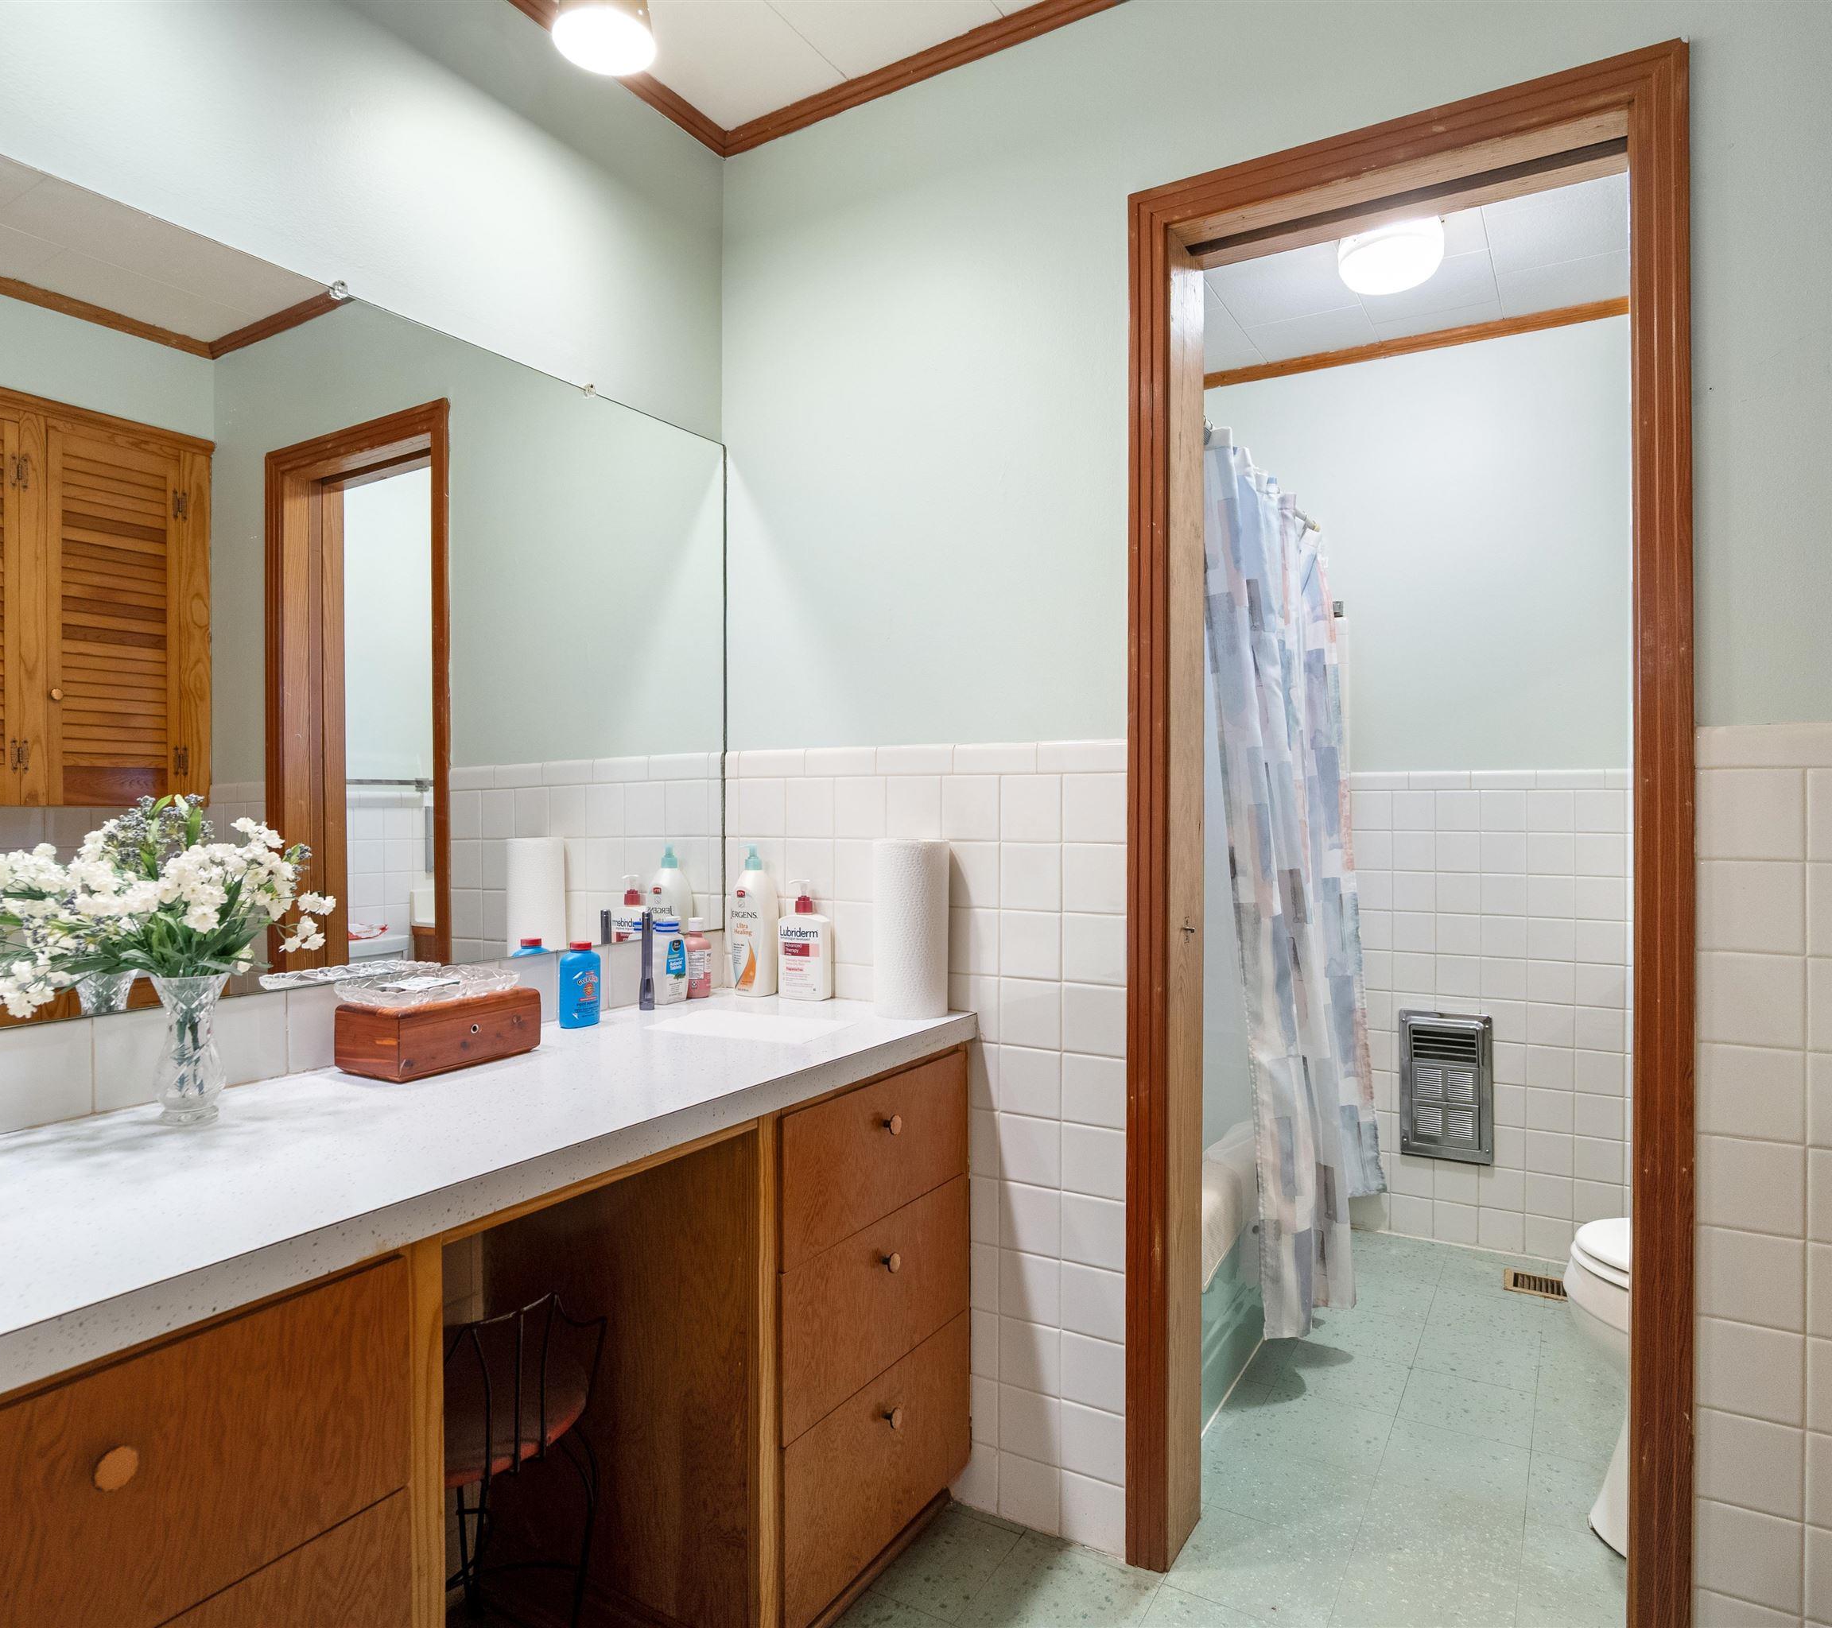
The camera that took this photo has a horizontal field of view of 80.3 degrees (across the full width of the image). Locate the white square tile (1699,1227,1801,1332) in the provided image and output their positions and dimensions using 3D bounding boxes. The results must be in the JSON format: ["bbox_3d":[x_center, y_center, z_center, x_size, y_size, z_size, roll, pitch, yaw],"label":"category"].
[{"bbox_3d":[1.010,0.563,1.317,0.108,0.110,0.009,0,0,29],"label":"white square tile"}]

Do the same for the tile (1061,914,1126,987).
[{"bbox_3d":[0.285,0.215,1.723,0.108,0.110,0.009,0,0,29],"label":"tile"}]

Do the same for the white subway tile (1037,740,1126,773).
[{"bbox_3d":[0.265,-0.091,1.735,0.149,0.051,0.010,0,0,29],"label":"white subway tile"}]

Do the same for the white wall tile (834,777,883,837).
[{"bbox_3d":[-0.096,-0.013,1.923,0.108,0.108,0.009,1,1,30],"label":"white wall tile"}]

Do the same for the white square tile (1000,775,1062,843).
[{"bbox_3d":[0.188,-0.010,1.754,0.106,0.108,0.010,0,0,29],"label":"white square tile"}]

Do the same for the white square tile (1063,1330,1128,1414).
[{"bbox_3d":[0.280,0.875,1.700,0.106,0.108,0.010,0,0,29],"label":"white square tile"}]

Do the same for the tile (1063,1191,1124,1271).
[{"bbox_3d":[0.281,0.653,1.700,0.106,0.108,0.010,0,0,29],"label":"tile"}]

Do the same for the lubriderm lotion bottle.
[{"bbox_3d":[-0.199,0.228,1.959,0.086,0.214,0.046,0,0,29],"label":"lubriderm lotion bottle"}]

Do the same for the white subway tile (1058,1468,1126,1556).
[{"bbox_3d":[0.282,1.106,1.722,0.106,0.105,0.010,0,0,29],"label":"white subway tile"}]

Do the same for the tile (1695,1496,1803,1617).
[{"bbox_3d":[1.010,0.899,1.317,0.108,0.110,0.009,0,0,29],"label":"tile"}]

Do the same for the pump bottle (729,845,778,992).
[{"bbox_3d":[-0.305,0.194,2.007,0.086,0.280,0.065,0,0,29],"label":"pump bottle"}]

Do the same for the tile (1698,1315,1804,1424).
[{"bbox_3d":[0.997,0.665,1.301,0.106,0.108,0.010,0,0,29],"label":"tile"}]

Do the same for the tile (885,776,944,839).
[{"bbox_3d":[0.000,-0.010,1.883,0.107,0.110,0.010,0,0,29],"label":"tile"}]

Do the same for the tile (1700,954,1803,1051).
[{"bbox_3d":[0.999,0.224,1.302,0.108,0.108,0.009,1,1,30],"label":"tile"}]

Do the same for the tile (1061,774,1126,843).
[{"bbox_3d":[0.282,-0.009,1.702,0.106,0.108,0.010,0,0,29],"label":"tile"}]

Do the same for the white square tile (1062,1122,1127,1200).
[{"bbox_3d":[0.285,0.551,1.723,0.108,0.110,0.009,0,0,29],"label":"white square tile"}]

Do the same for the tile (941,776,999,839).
[{"bbox_3d":[0.094,-0.010,1.815,0.108,0.108,0.009,1,1,30],"label":"tile"}]

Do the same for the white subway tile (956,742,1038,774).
[{"bbox_3d":[0.133,-0.091,1.792,0.152,0.051,0.009,1,1,30],"label":"white subway tile"}]

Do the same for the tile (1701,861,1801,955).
[{"bbox_3d":[1.012,0.114,1.317,0.105,0.110,0.010,0,0,29],"label":"tile"}]

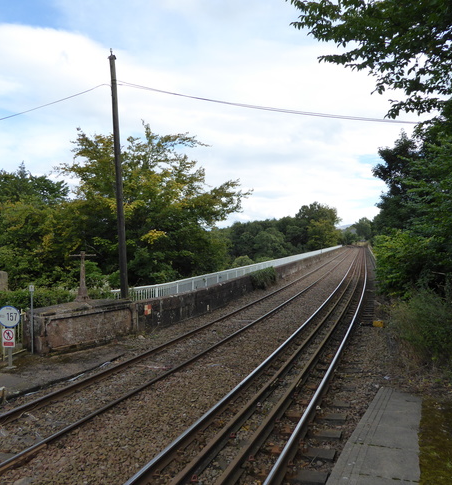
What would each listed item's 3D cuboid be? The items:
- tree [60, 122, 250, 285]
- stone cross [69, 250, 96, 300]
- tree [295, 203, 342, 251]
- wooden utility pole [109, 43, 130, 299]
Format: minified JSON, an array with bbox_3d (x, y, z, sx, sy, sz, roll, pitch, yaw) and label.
[{"bbox_3d":[-4.150,-1.700,26.000,11.000,10.600,10.000,0,0,-9],"label":"tree"},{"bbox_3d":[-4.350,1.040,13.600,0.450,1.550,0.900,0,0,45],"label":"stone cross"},{"bbox_3d":[26.800,-3.200,130.000,13.300,16.500,12.500,0,0,11],"label":"tree"},{"bbox_3d":[-3.780,-2.100,16.000,0.280,9.500,0.280,-3,0,-13],"label":"wooden utility pole"}]

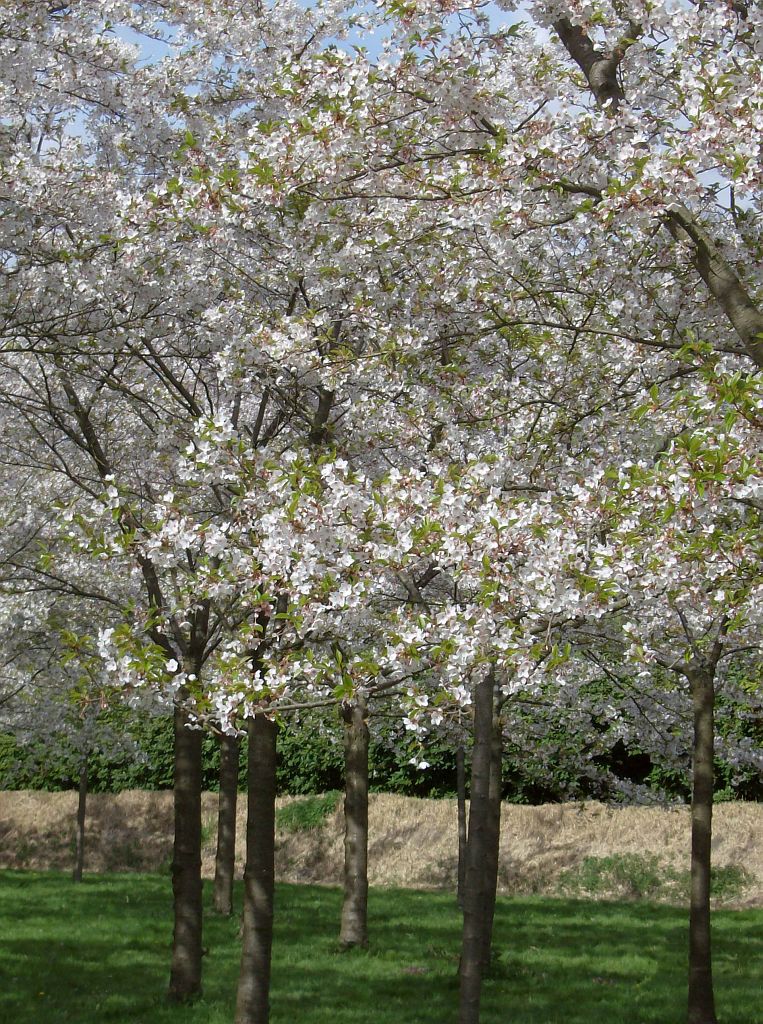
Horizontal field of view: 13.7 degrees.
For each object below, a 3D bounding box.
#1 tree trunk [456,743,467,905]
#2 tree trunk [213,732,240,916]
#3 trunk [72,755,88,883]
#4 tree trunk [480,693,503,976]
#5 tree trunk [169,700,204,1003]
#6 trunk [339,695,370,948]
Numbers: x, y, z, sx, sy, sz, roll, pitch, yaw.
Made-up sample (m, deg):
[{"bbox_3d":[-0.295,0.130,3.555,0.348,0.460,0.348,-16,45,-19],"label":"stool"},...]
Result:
[{"bbox_3d":[0.855,3.223,33.282,0.094,1.782,0.094,1,-4,0],"label":"tree trunk"},{"bbox_3d":[-1.517,3.002,31.206,0.200,1.827,0.200,1,-4,0],"label":"tree trunk"},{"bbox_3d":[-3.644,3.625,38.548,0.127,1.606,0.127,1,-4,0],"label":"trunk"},{"bbox_3d":[0.755,2.369,23.795,0.193,2.061,0.193,1,-4,0],"label":"tree trunk"},{"bbox_3d":[-1.229,2.132,20.455,0.198,1.963,0.198,1,-4,0],"label":"tree trunk"},{"bbox_3d":[-0.205,2.535,26.454,0.223,2.094,0.223,1,-4,0],"label":"trunk"}]

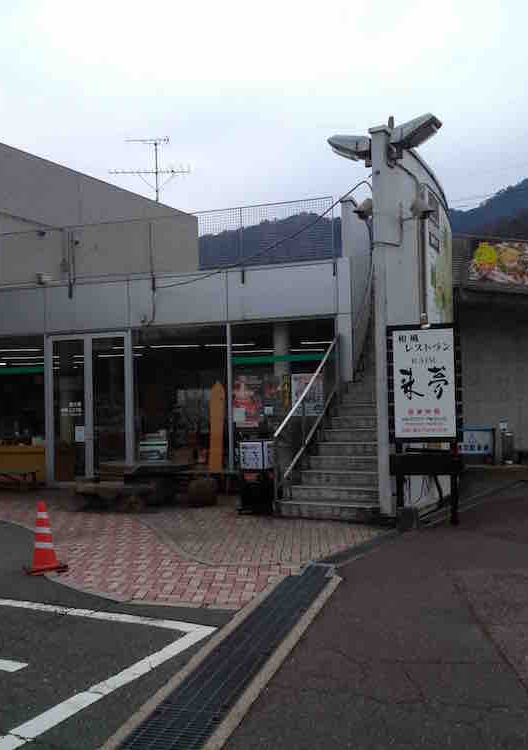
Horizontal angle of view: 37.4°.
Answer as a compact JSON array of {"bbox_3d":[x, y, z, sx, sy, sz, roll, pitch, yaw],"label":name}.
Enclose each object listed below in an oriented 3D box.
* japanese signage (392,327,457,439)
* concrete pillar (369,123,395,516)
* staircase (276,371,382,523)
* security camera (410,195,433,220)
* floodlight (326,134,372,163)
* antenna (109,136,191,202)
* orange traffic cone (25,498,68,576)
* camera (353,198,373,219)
[{"bbox_3d":[2.010,0.094,9.750,0.800,1.400,0.090,-2,-1,22],"label":"japanese signage"},{"bbox_3d":[1.611,-0.690,10.292,0.190,5.063,0.270,-2,-1,22],"label":"concrete pillar"},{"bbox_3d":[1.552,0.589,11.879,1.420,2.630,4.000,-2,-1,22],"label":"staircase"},{"bbox_3d":[2.205,-2.344,10.850,0.320,0.300,0.280,-2,-1,22],"label":"security camera"},{"bbox_3d":[1.153,-3.020,10.400,0.640,0.200,0.280,19,6,21],"label":"floodlight"},{"bbox_3d":[-4.116,-7.303,28.471,3.000,2.750,1.400,-1,-1,0],"label":"antenna"},{"bbox_3d":[-2.156,1.568,7.657,0.380,0.700,0.380,0,-2,-39],"label":"orange traffic cone"},{"bbox_3d":[1.411,-2.330,10.950,0.320,0.300,0.280,-2,-1,22],"label":"camera"}]

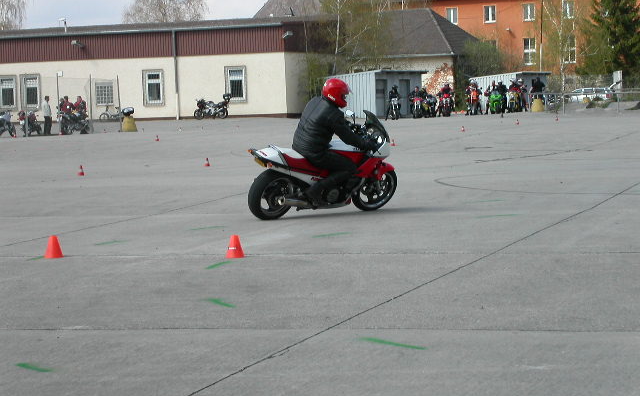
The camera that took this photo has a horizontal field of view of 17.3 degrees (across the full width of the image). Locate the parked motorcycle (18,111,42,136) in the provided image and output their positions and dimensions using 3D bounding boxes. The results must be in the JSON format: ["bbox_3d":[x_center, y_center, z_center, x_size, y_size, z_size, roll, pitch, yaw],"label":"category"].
[{"bbox_3d":[-13.004,-3.366,94.470,0.700,1.130,2.050,-1,3,23],"label":"parked motorcycle"}]

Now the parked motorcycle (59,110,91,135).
[{"bbox_3d":[-11.043,-3.433,94.971,0.700,1.100,2.050,0,4,34],"label":"parked motorcycle"}]

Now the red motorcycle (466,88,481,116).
[{"bbox_3d":[7.101,-4.415,97.469,0.780,1.200,2.100,-2,3,-5],"label":"red motorcycle"}]

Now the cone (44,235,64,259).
[{"bbox_3d":[-2.500,0.446,19.806,0.185,0.228,0.185,-2,3,0],"label":"cone"}]

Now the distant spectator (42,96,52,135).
[{"bbox_3d":[-11.913,-3.601,91.956,0.380,1.680,0.500,-3,3,-18],"label":"distant spectator"}]

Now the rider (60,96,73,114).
[{"bbox_3d":[-11.582,-3.759,95.955,0.420,1.720,0.550,-5,4,-41],"label":"rider"}]

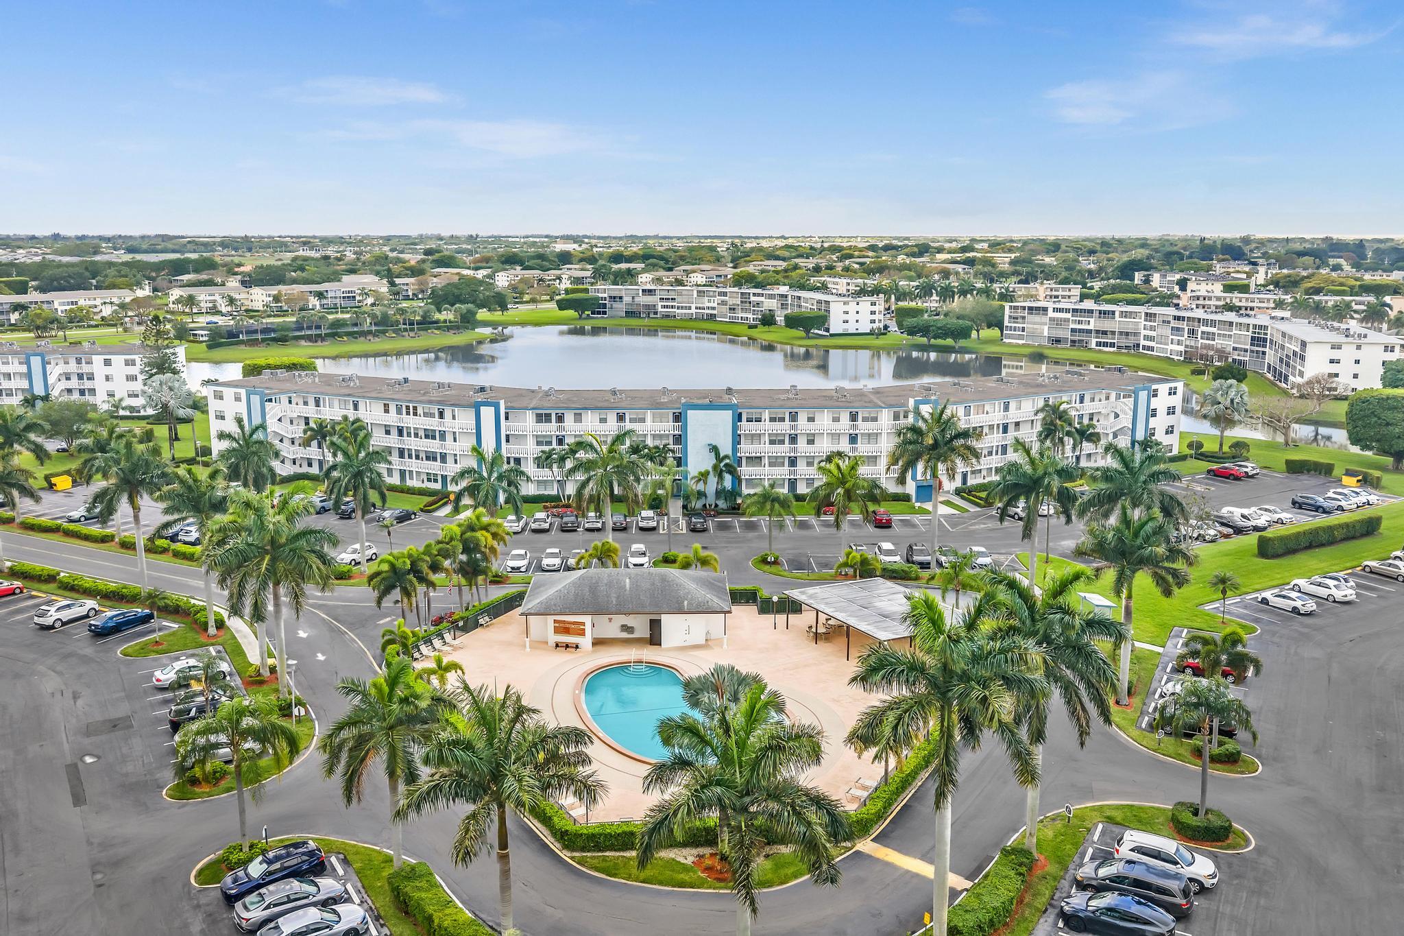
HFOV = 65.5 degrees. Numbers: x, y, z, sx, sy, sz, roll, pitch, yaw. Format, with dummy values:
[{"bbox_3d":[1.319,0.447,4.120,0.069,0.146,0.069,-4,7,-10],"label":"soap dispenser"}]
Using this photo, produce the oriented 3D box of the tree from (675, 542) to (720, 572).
[{"bbox_3d":[-0.344,9.020,94.467,3.800,5.300,3.700,0,12,0],"label":"tree"}]

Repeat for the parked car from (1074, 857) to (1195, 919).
[{"bbox_3d":[20.222,19.405,51.108,5.150,1.740,2.010,7,14,29],"label":"parked car"}]

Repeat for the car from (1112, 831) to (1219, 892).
[{"bbox_3d":[23.077,19.496,54.152,4.685,1.720,1.885,6,14,27],"label":"car"}]

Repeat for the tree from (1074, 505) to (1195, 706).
[{"bbox_3d":[27.943,8.970,70.935,7.750,13.630,7.750,0,12,0],"label":"tree"}]

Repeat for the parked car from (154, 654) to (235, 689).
[{"bbox_3d":[-36.266,14.494,77.717,4.820,1.480,1.830,-7,14,-30],"label":"parked car"}]

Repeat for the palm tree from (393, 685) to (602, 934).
[{"bbox_3d":[-8.122,14.870,44.920,8.470,12.950,8.470,0,12,0],"label":"palm tree"}]

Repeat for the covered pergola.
[{"bbox_3d":[13.601,11.880,83.333,9.140,2.950,12.130,-7,14,-28],"label":"covered pergola"}]

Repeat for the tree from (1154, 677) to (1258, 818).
[{"bbox_3d":[26.002,14.754,56.575,5.300,8.310,5.300,0,12,0],"label":"tree"}]

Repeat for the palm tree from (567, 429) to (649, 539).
[{"bbox_3d":[-8.329,3.203,98.212,7.340,13.510,7.340,0,12,0],"label":"palm tree"}]

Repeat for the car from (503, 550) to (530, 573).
[{"bbox_3d":[-17.540,8.815,104.352,1.790,1.520,4.480,0,12,-2],"label":"car"}]

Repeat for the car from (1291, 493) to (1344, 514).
[{"bbox_3d":[70.991,4.108,126.728,1.840,1.650,4.500,-9,15,-37],"label":"car"}]

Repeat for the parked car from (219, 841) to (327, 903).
[{"bbox_3d":[-20.326,19.200,51.789,4.600,1.700,1.860,-8,14,-32],"label":"parked car"}]

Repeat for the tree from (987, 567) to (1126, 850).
[{"bbox_3d":[16.754,12.440,53.123,7.300,14.520,7.300,4,13,18],"label":"tree"}]

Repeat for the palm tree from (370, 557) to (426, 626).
[{"bbox_3d":[-23.161,9.972,84.008,4.300,6.400,4.300,-3,12,-16],"label":"palm tree"}]

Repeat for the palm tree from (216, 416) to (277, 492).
[{"bbox_3d":[-43.837,1.979,106.052,6.300,14.100,6.300,0,12,0],"label":"palm tree"}]

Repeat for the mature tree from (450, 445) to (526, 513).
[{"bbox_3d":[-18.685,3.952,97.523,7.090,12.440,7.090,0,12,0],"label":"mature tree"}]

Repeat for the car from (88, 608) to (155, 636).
[{"bbox_3d":[-46.864,12.247,88.232,1.840,1.450,4.880,6,14,27],"label":"car"}]

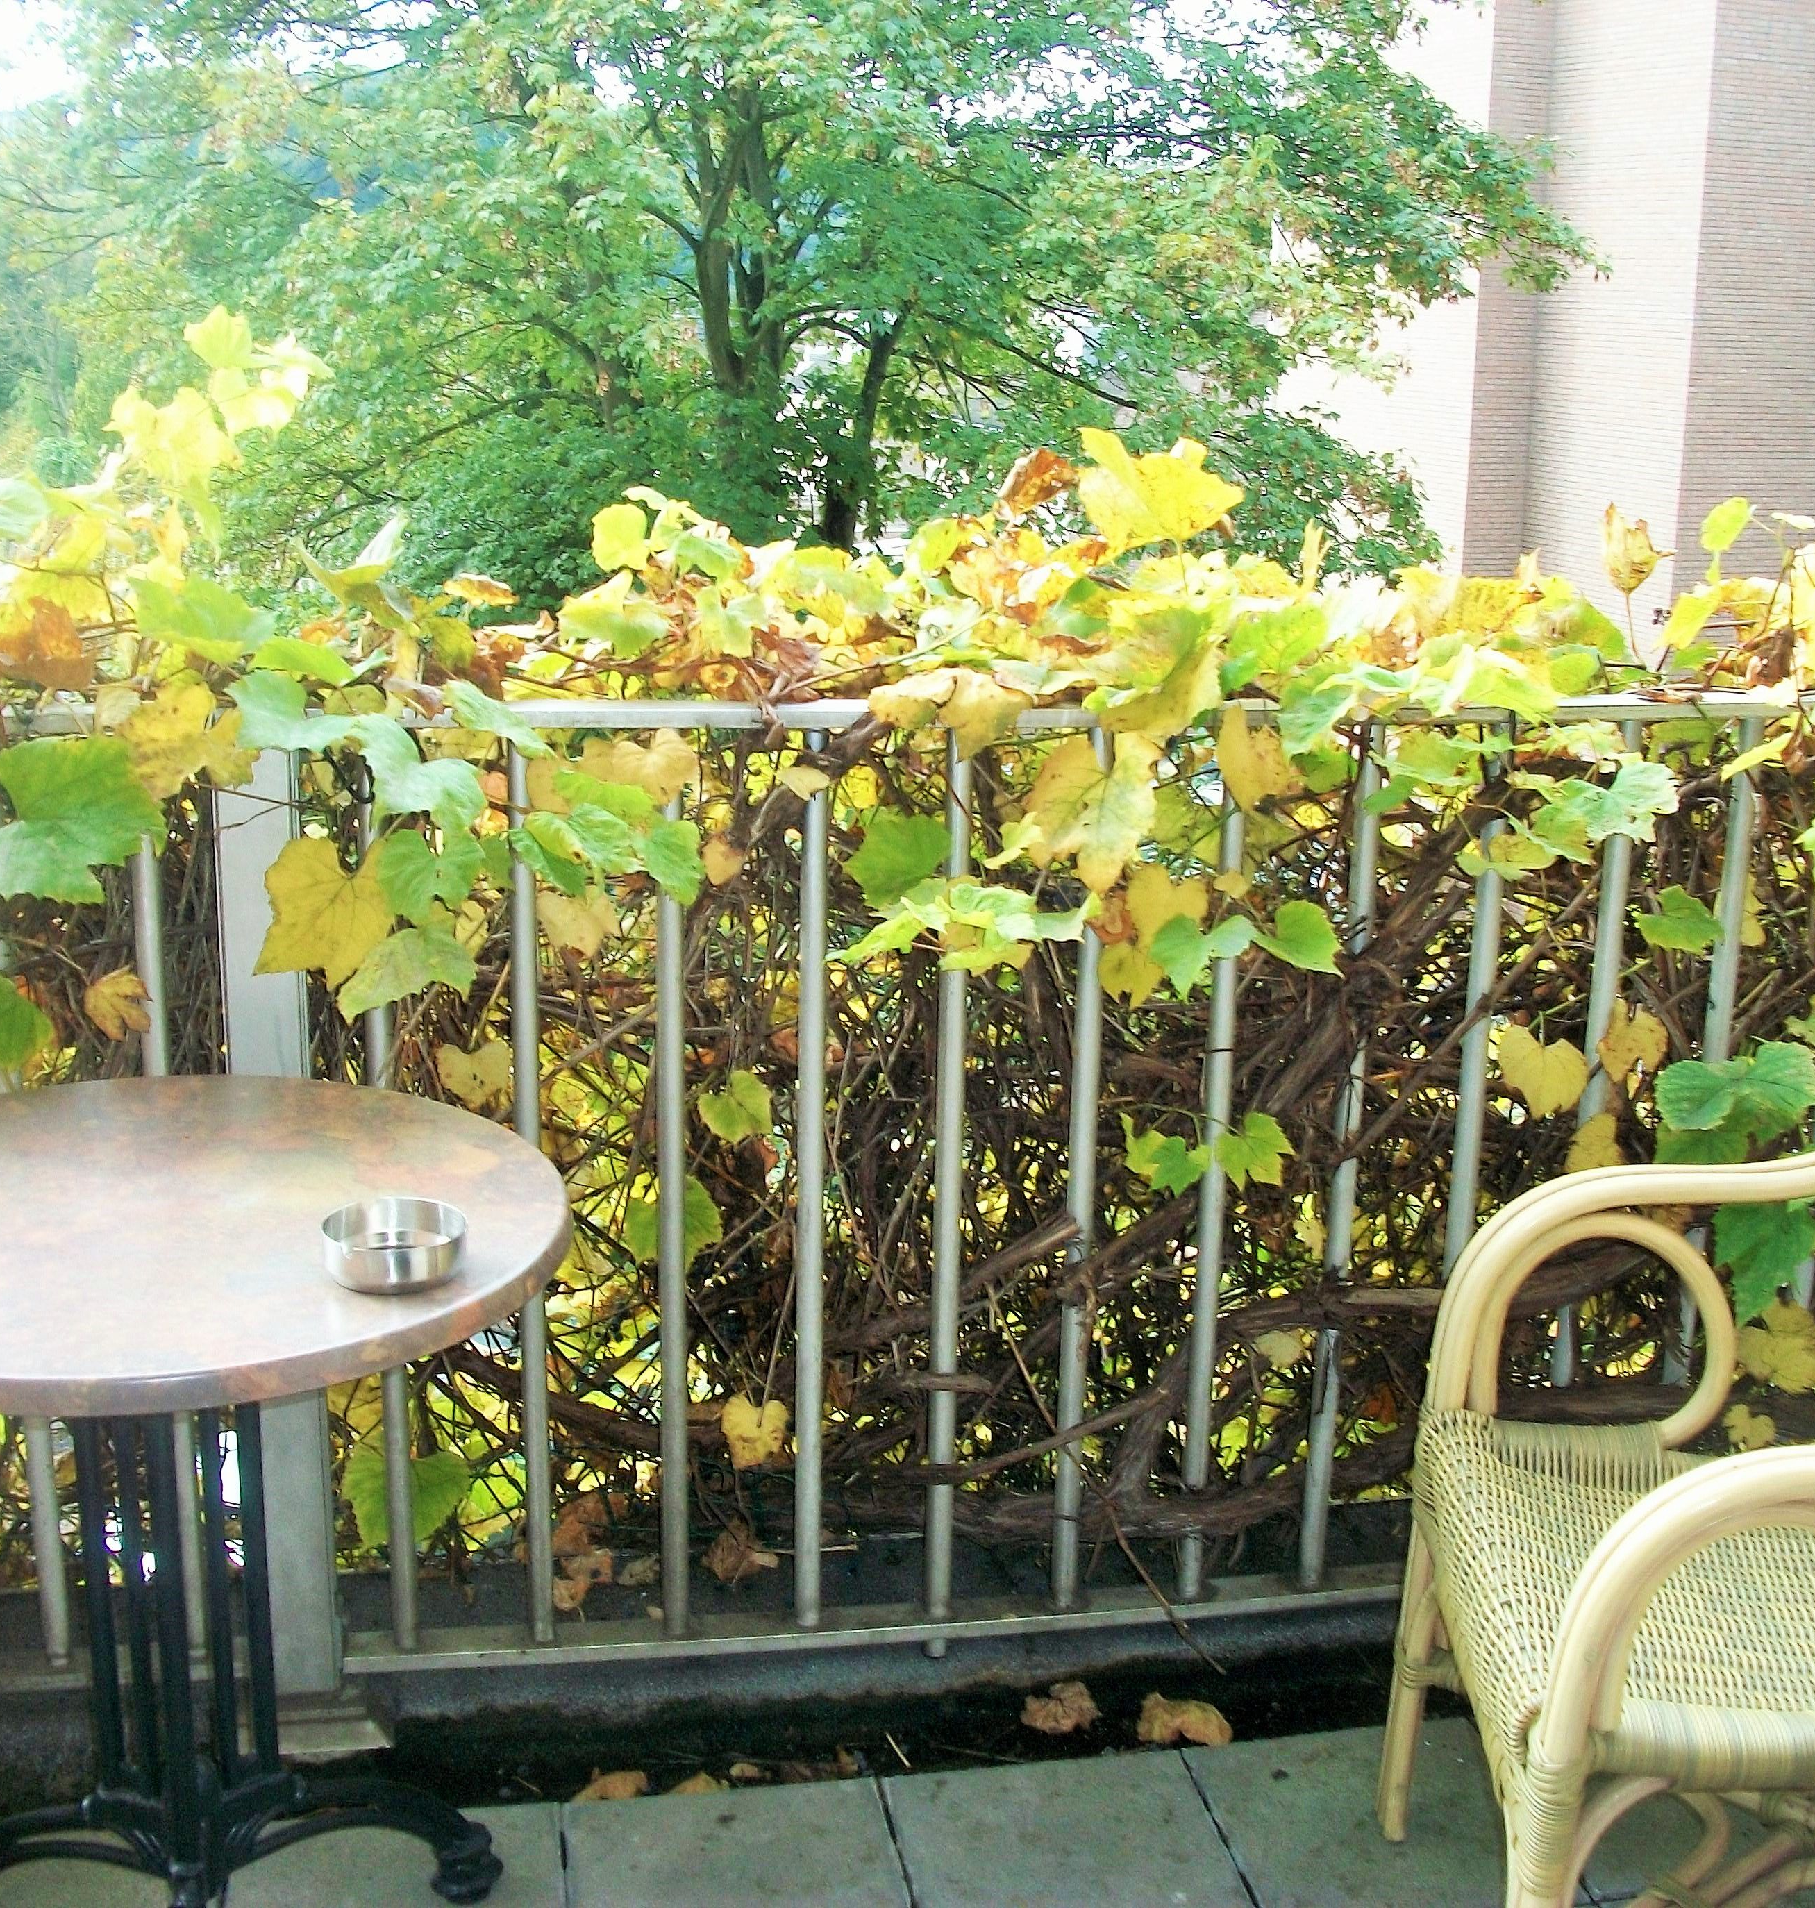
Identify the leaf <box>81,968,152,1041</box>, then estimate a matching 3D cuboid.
[{"bbox_3d":[-0.698,0.045,2.075,0.061,0.067,0.025,-3,6,-14],"label":"leaf"}]

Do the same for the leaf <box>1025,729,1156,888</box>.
[{"bbox_3d":[0.169,-0.127,2.125,0.126,0.141,0.035,-3,1,-10],"label":"leaf"}]

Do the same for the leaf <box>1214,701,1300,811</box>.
[{"bbox_3d":[0.320,-0.178,2.144,0.078,0.097,0.030,-1,10,-9],"label":"leaf"}]

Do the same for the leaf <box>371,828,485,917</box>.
[{"bbox_3d":[-0.430,-0.071,2.115,0.102,0.086,0.035,-1,1,-10],"label":"leaf"}]

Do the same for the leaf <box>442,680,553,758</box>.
[{"bbox_3d":[-0.360,-0.206,2.069,0.118,0.060,0.050,30,-22,2],"label":"leaf"}]

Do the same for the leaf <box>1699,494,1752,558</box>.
[{"bbox_3d":[0.816,-0.425,2.344,0.052,0.064,0.035,1,-5,0],"label":"leaf"}]

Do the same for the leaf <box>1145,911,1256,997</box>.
[{"bbox_3d":[0.270,0.000,2.163,0.097,0.070,0.045,3,15,4],"label":"leaf"}]

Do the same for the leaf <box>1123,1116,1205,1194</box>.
[{"bbox_3d":[0.247,0.193,2.266,0.077,0.072,0.035,2,15,3],"label":"leaf"}]

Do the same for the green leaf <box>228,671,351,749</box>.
[{"bbox_3d":[-0.505,-0.199,1.929,0.100,0.060,0.070,-2,16,-14],"label":"green leaf"}]

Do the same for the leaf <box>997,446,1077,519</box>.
[{"bbox_3d":[0.122,-0.447,2.228,0.077,0.064,0.035,-1,5,-9],"label":"leaf"}]

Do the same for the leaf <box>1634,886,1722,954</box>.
[{"bbox_3d":[0.758,-0.034,2.313,0.093,0.068,0.025,3,-5,-10],"label":"leaf"}]

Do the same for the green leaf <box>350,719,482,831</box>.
[{"bbox_3d":[-0.422,-0.153,2.007,0.120,0.110,0.045,5,-28,-7],"label":"green leaf"}]

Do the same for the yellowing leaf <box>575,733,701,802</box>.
[{"bbox_3d":[-0.248,-0.168,2.131,0.115,0.070,0.035,-1,6,-10],"label":"yellowing leaf"}]

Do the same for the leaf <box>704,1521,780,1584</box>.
[{"bbox_3d":[-0.181,0.654,2.571,0.087,0.075,0.045,-1,-29,-10],"label":"leaf"}]

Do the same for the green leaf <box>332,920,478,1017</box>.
[{"bbox_3d":[-0.439,0.013,2.063,0.126,0.105,0.030,1,-25,-1],"label":"green leaf"}]

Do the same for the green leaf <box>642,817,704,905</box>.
[{"bbox_3d":[-0.208,-0.083,2.081,0.053,0.078,0.030,-1,5,-9],"label":"green leaf"}]

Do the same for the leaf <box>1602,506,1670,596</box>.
[{"bbox_3d":[0.686,-0.381,2.217,0.055,0.084,0.050,5,16,11],"label":"leaf"}]

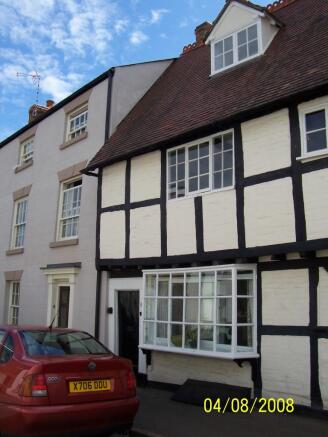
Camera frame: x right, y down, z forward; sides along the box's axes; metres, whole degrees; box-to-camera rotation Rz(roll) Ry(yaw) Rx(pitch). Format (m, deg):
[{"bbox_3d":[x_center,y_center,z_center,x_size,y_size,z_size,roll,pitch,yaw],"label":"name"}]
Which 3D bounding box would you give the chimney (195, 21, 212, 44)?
[{"bbox_3d":[1.199,-5.075,12.197,0.440,0.660,0.500,-9,-14,42],"label":"chimney"}]

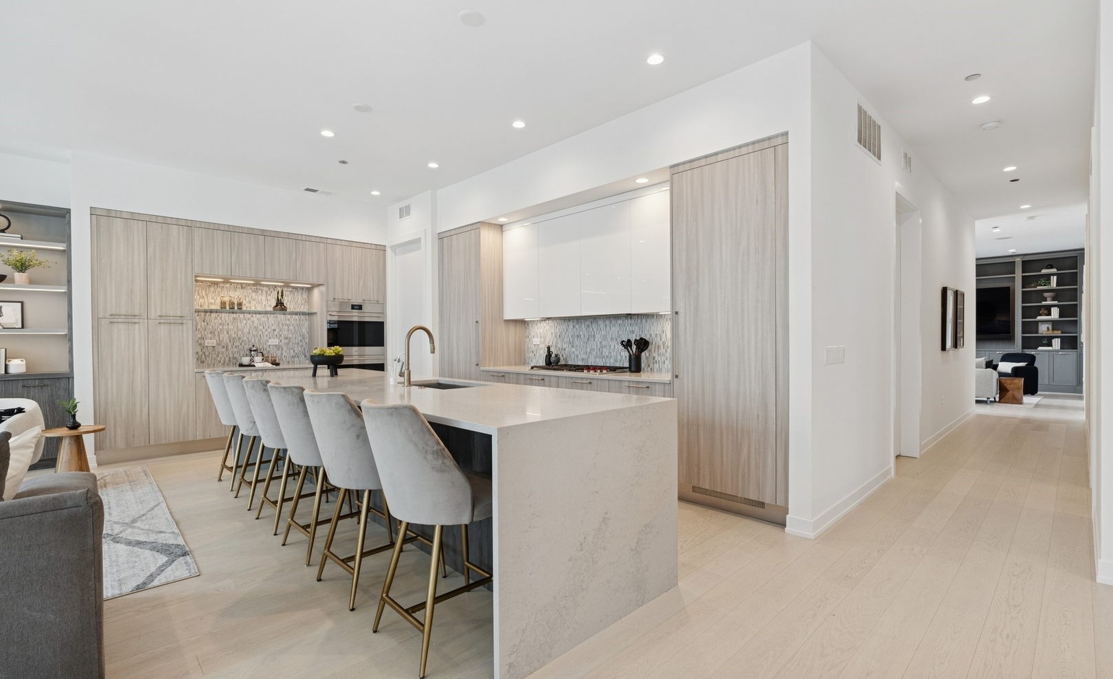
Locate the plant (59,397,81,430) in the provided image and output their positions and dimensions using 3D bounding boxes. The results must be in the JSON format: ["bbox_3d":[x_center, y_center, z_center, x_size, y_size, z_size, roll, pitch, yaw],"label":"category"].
[{"bbox_3d":[-4.092,0.624,4.164,0.130,0.258,0.130,-1,0,-44],"label":"plant"}]

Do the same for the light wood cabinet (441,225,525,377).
[{"bbox_3d":[-0.931,-0.060,6.139,0.665,2.540,0.905,-1,0,-44],"label":"light wood cabinet"}]

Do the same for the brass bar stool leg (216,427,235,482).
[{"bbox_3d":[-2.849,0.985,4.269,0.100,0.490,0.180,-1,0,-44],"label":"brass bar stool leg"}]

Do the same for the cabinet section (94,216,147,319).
[{"bbox_3d":[-4.549,-0.710,5.178,0.374,0.997,0.600,-1,1,-43],"label":"cabinet section"}]

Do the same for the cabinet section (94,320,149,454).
[{"bbox_3d":[-4.543,0.442,5.187,0.374,1.303,0.600,-1,1,-43],"label":"cabinet section"}]

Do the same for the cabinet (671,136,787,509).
[{"bbox_3d":[1.388,-0.075,3.619,0.640,2.425,0.860,-1,1,-44],"label":"cabinet"}]

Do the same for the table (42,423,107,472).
[{"bbox_3d":[-4.003,0.992,4.115,0.380,0.490,0.380,-1,0,-44],"label":"table"}]

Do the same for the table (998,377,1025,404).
[{"bbox_3d":[8.196,0.913,8.905,0.320,0.470,0.315,-1,0,-44],"label":"table"}]

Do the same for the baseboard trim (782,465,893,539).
[{"bbox_3d":[2.151,1.133,3.654,1.880,0.115,0.165,-1,1,-44],"label":"baseboard trim"}]

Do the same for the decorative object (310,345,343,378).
[{"bbox_3d":[-1.936,0.178,4.180,0.260,0.255,0.260,-1,1,-44],"label":"decorative object"}]

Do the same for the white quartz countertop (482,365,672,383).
[{"bbox_3d":[0.253,0.314,4.833,0.660,0.030,2.445,-1,1,-44],"label":"white quartz countertop"}]

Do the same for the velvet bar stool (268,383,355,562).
[{"bbox_3d":[-1.345,0.741,2.960,0.550,0.970,0.490,-1,1,-44],"label":"velvet bar stool"}]

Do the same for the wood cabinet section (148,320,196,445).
[{"bbox_3d":[-4.269,0.441,5.445,0.381,1.308,0.600,-1,1,-43],"label":"wood cabinet section"}]

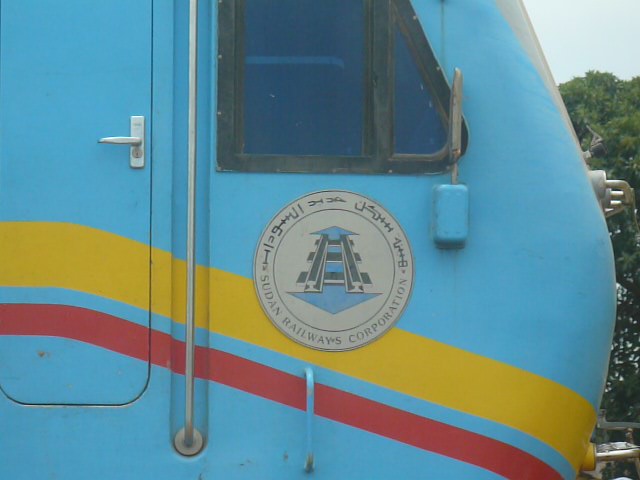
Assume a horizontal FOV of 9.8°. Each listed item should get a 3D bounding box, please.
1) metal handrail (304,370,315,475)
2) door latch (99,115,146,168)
[{"bbox_3d":[-0.037,0.641,13.200,0.024,0.367,0.075,1,-5,-7],"label":"metal handrail"},{"bbox_3d":[-0.705,-0.346,13.200,0.160,0.184,0.060,1,-5,-7],"label":"door latch"}]

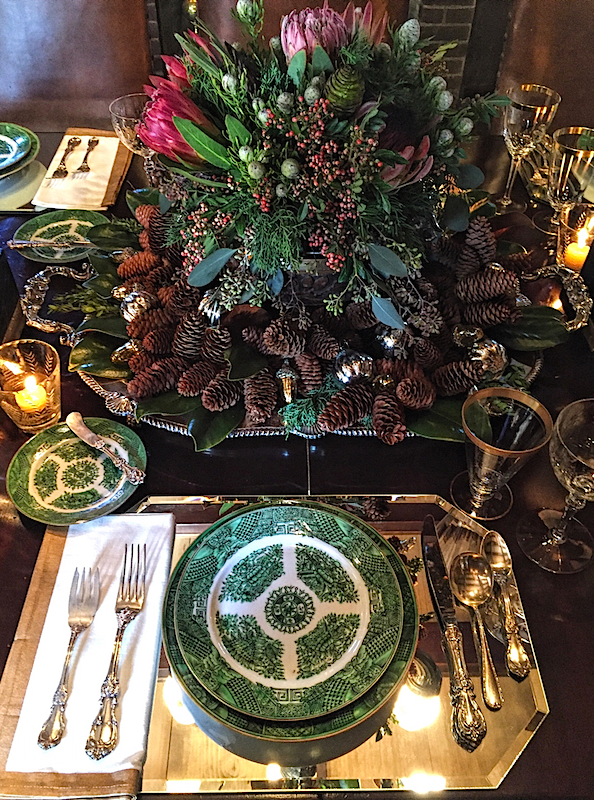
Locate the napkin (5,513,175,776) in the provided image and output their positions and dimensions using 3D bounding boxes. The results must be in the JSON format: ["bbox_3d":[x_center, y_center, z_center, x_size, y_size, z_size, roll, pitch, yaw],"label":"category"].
[{"bbox_3d":[-0.190,0.227,0.659,0.118,0.012,0.256,-1,47,-1],"label":"napkin"}]

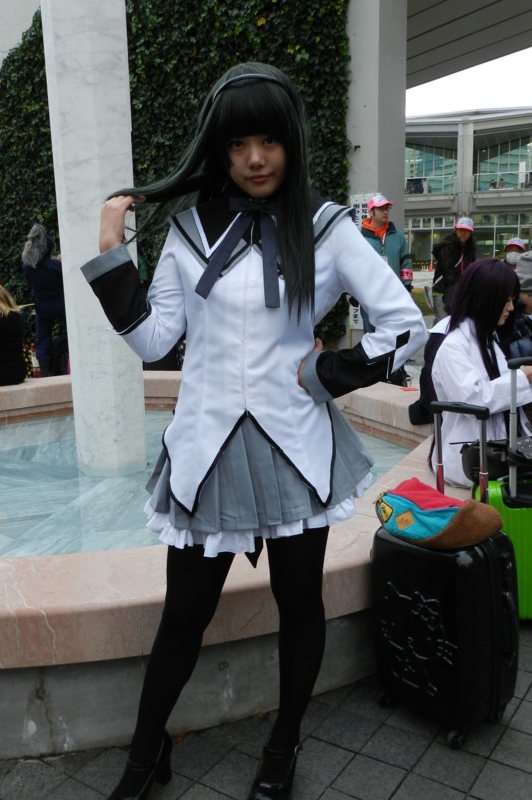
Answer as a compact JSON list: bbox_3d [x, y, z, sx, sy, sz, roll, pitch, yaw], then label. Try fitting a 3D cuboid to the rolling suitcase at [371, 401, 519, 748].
[{"bbox_3d":[0.489,0.465,2.026,0.225,0.890,0.335,-10,14,-36],"label":"rolling suitcase"}]

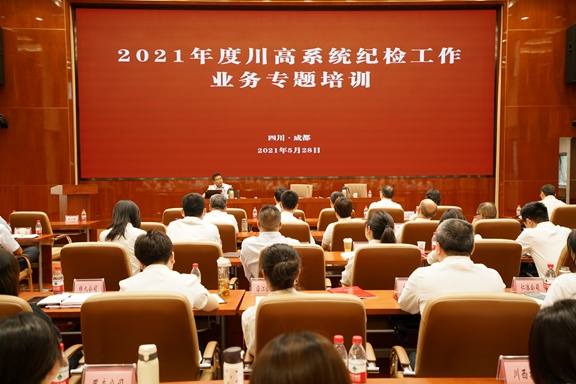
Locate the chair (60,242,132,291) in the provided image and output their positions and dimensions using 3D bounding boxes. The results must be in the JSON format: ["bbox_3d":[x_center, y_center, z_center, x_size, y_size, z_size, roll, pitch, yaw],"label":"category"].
[{"bbox_3d":[-1.430,0.858,4.461,0.640,0.980,0.630,0,2,0],"label":"chair"}]

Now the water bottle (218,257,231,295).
[{"bbox_3d":[-0.381,0.504,3.340,0.073,0.230,0.073,0,3,-1],"label":"water bottle"}]

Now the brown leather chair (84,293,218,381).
[{"bbox_3d":[-0.652,0.905,2.751,0.630,0.970,0.630,-1,3,-4],"label":"brown leather chair"}]

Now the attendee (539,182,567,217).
[{"bbox_3d":[3.331,0.512,7.208,0.500,1.230,0.780,-1,3,-6],"label":"attendee"}]

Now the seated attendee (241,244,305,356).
[{"bbox_3d":[-0.013,0.817,2.833,0.470,1.140,0.720,0,3,-3],"label":"seated attendee"}]

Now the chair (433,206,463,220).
[{"bbox_3d":[1.850,0.640,7.008,0.620,0.970,0.620,0,3,-1],"label":"chair"}]

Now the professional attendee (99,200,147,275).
[{"bbox_3d":[-1.191,0.686,4.295,0.480,1.240,0.780,0,3,2],"label":"professional attendee"}]

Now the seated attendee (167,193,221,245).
[{"bbox_3d":[-0.705,0.665,4.310,0.500,1.280,0.720,0,3,-1],"label":"seated attendee"}]

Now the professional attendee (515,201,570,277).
[{"bbox_3d":[2.150,0.713,4.695,0.500,1.250,0.780,-1,3,-12],"label":"professional attendee"}]

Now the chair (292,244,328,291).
[{"bbox_3d":[0.027,0.826,4.032,0.600,0.970,0.620,0,3,-1],"label":"chair"}]

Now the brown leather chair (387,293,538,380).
[{"bbox_3d":[0.830,0.930,2.793,0.650,0.980,0.630,0,2,0],"label":"brown leather chair"}]

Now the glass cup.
[{"bbox_3d":[0.535,0.510,5.047,0.080,0.125,0.080,0,2,0],"label":"glass cup"}]

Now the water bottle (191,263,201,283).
[{"bbox_3d":[-0.560,0.516,3.400,0.065,0.168,0.065,0,3,-1],"label":"water bottle"}]

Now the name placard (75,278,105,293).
[{"bbox_3d":[-1.235,0.590,3.529,0.190,0.095,0.080,0,2,-6],"label":"name placard"}]

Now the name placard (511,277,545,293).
[{"bbox_3d":[1.448,0.545,3.372,0.185,0.093,0.078,0,3,-1],"label":"name placard"}]

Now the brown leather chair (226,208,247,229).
[{"bbox_3d":[-0.719,0.660,6.909,0.620,0.970,0.620,0,3,-1],"label":"brown leather chair"}]

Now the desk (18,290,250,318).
[{"bbox_3d":[-0.966,0.987,3.139,1.420,0.750,0.450,0,3,-1],"label":"desk"}]

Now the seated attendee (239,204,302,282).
[{"bbox_3d":[-0.130,0.719,4.655,0.500,1.240,0.760,0,2,0],"label":"seated attendee"}]

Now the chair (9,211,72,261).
[{"bbox_3d":[-3.000,0.707,6.840,0.600,0.970,0.620,0,3,3],"label":"chair"}]

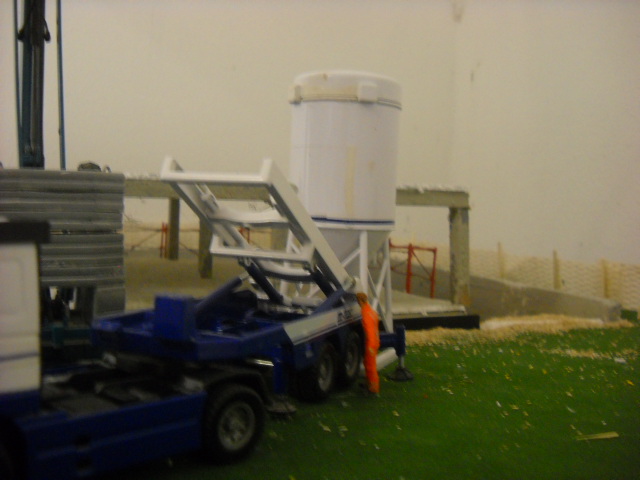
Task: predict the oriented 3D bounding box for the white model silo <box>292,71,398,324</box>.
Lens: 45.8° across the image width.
[{"bbox_3d":[0.010,-0.012,0.354,0.050,0.126,0.052,3,2,0],"label":"white model silo"}]

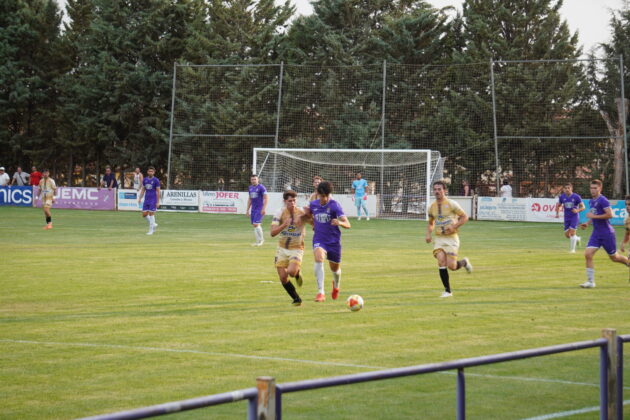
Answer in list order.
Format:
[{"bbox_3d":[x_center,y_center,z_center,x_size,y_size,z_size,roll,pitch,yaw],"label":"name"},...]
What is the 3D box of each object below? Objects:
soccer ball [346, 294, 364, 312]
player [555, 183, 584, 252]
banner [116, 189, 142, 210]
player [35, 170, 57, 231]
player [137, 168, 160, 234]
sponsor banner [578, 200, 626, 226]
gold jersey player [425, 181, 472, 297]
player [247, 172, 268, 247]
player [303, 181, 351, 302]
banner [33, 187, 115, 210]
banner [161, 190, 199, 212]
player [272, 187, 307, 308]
[{"bbox_3d":[0.548,1.256,29.200,0.220,0.220,0.220,1,1,0],"label":"soccer ball"},{"bbox_3d":[6.099,0.192,52.000,0.620,1.678,0.580,1,1,15],"label":"player"},{"bbox_3d":[-7.155,-0.391,87.730,1.965,0.855,0.080,2,1,31],"label":"banner"},{"bbox_3d":[-7.647,-0.291,61.800,0.550,1.737,0.420,1,1,20],"label":"player"},{"bbox_3d":[-4.527,-0.254,59.000,0.570,1.857,0.420,1,1,18],"label":"player"},{"bbox_3d":[10.400,0.096,77.264,2.092,0.862,0.080,2,1,31],"label":"sponsor banner"},{"bbox_3d":[2.030,0.445,33.000,0.580,1.772,0.680,2,1,32],"label":"gold jersey player"},{"bbox_3d":[-1.397,0.017,52.700,0.530,1.739,0.420,1,1,20],"label":"player"},{"bbox_3d":[0.166,0.462,31.300,0.680,1.745,0.600,1,1,3],"label":"player"},{"bbox_3d":[-9.932,-0.483,89.385,4.223,0.890,0.080,2,1,31],"label":"banner"},{"bbox_3d":[-5.450,-0.345,86.713,1.958,0.861,0.080,2,1,31],"label":"banner"},{"bbox_3d":[-0.367,0.539,30.600,0.560,1.629,0.700,1,1,-8],"label":"player"}]

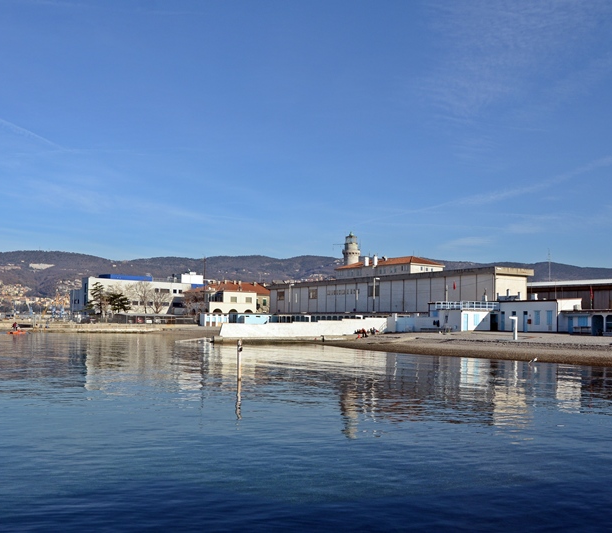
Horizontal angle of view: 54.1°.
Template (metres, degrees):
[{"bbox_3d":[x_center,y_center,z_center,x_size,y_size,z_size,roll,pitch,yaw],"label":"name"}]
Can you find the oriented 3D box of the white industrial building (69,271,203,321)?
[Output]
[{"bbox_3d":[-50.625,9.777,179.350,13.000,14.500,38.500,-4,-6,40],"label":"white industrial building"}]

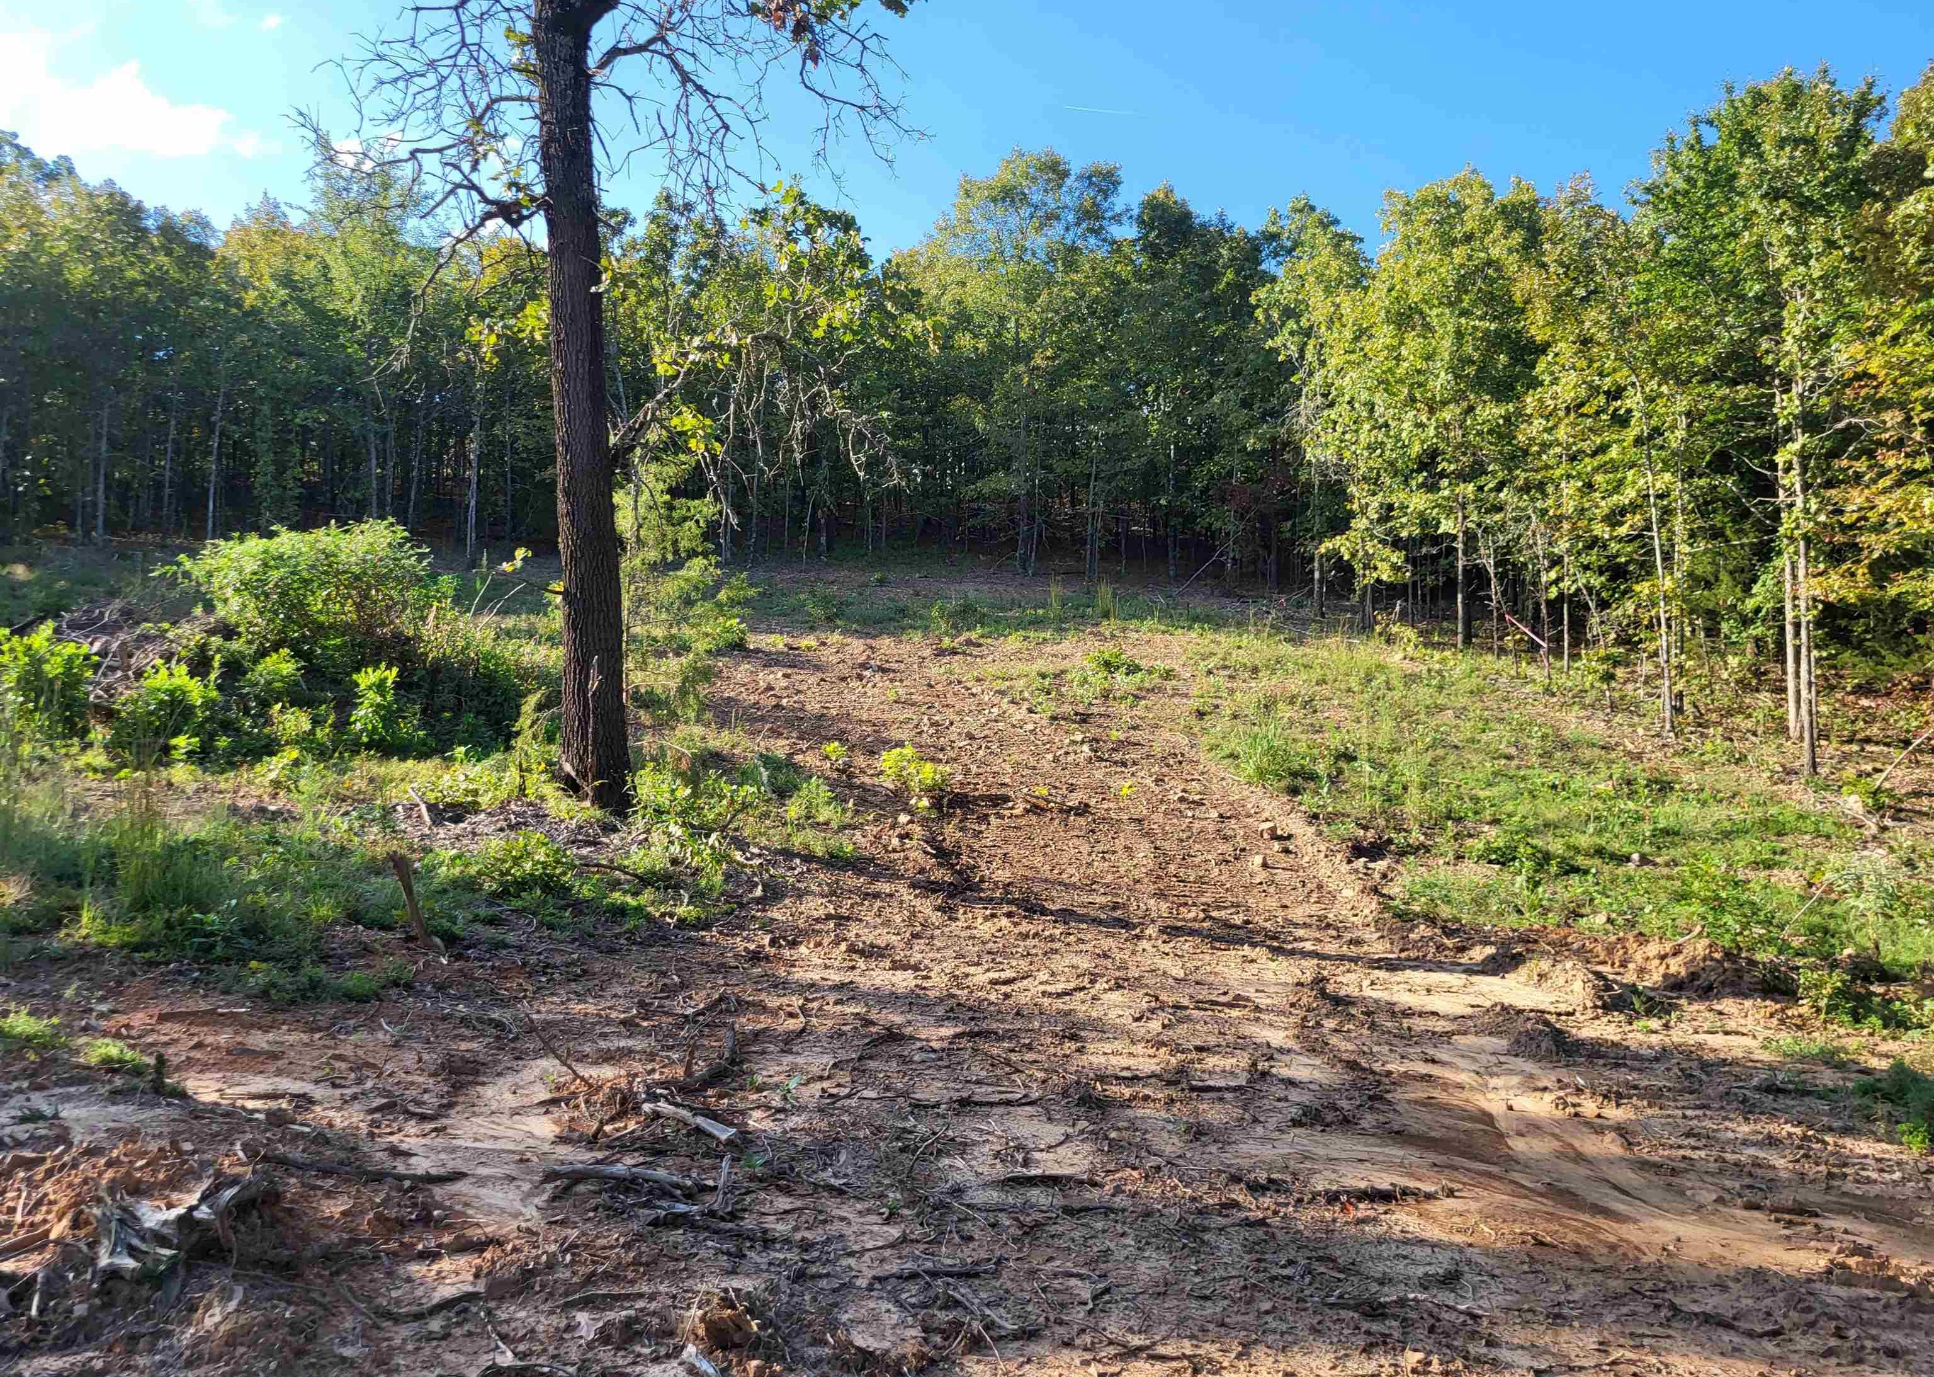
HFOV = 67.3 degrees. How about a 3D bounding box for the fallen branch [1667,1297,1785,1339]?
[{"bbox_3d":[1.824,1.516,3.500,0.270,0.040,0.060,-1,-3,21],"label":"fallen branch"}]

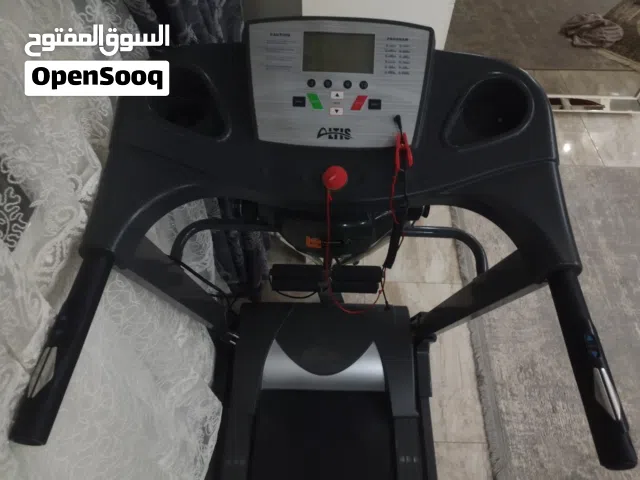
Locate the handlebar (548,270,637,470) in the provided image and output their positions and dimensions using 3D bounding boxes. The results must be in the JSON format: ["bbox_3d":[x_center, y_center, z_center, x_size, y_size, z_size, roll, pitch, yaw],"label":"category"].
[{"bbox_3d":[0.332,0.146,0.551,0.038,0.039,0.235,3,57,0],"label":"handlebar"}]

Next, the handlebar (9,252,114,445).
[{"bbox_3d":[-0.312,0.121,0.549,0.038,0.039,0.235,3,57,0],"label":"handlebar"}]

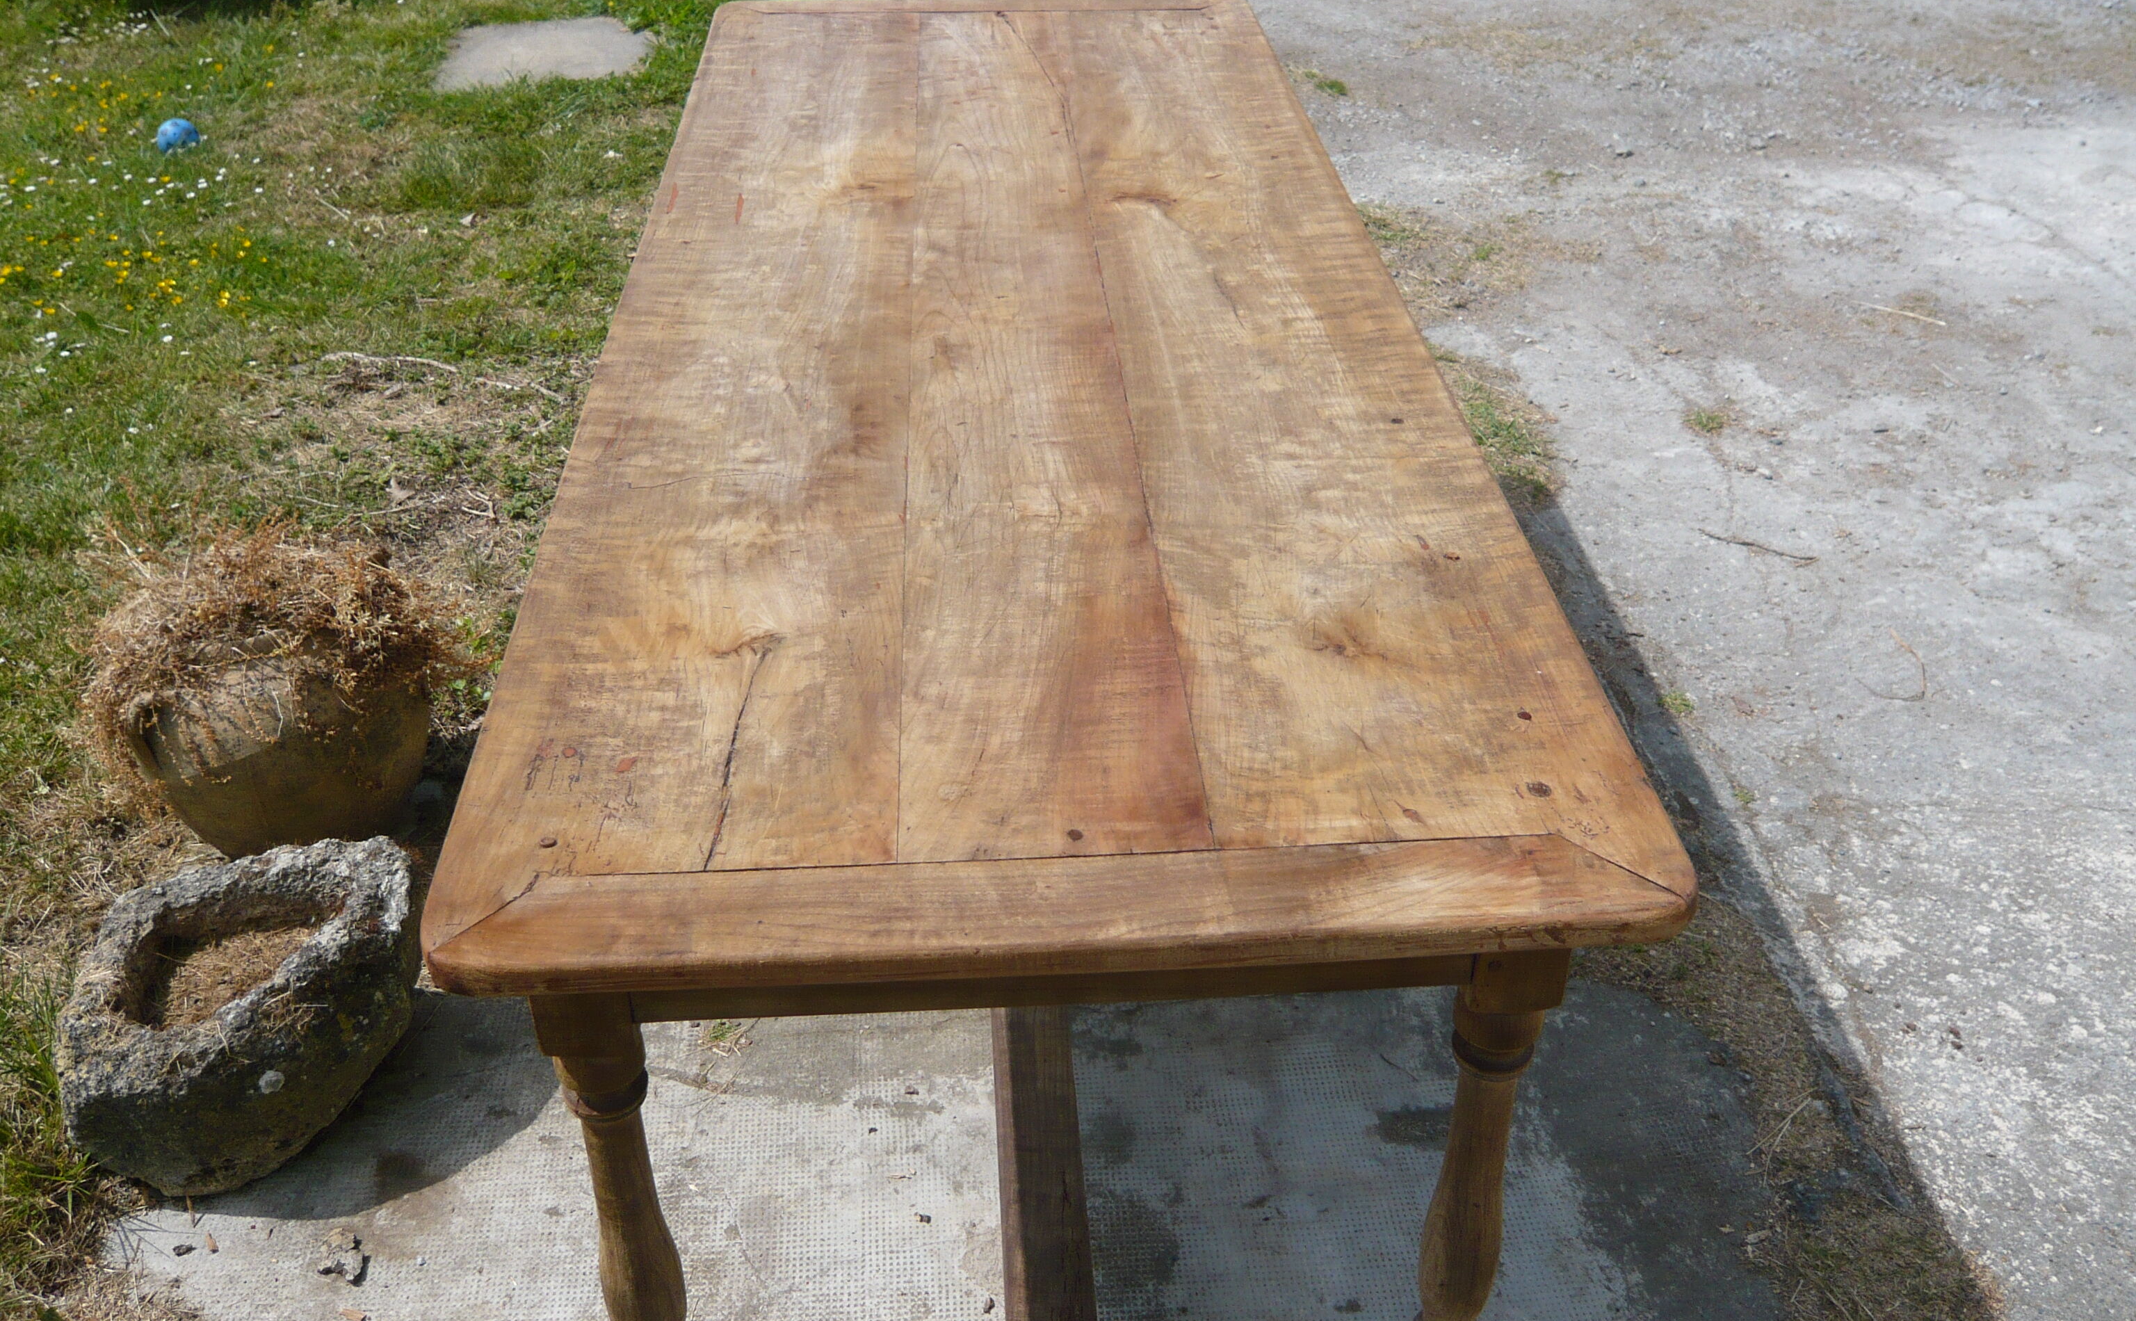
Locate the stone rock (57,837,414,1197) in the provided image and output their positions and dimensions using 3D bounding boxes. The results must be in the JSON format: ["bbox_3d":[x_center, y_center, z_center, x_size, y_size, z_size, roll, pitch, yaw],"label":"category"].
[{"bbox_3d":[-0.873,0.371,2.093,0.285,0.200,0.380,17,37,24],"label":"stone rock"}]

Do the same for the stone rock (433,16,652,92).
[{"bbox_3d":[-1.373,-1.566,5.160,0.530,0.050,0.570,-5,33,-8],"label":"stone rock"}]

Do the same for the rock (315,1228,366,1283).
[{"bbox_3d":[-0.713,0.583,1.932,0.042,0.022,0.050,-14,36,-21],"label":"rock"}]

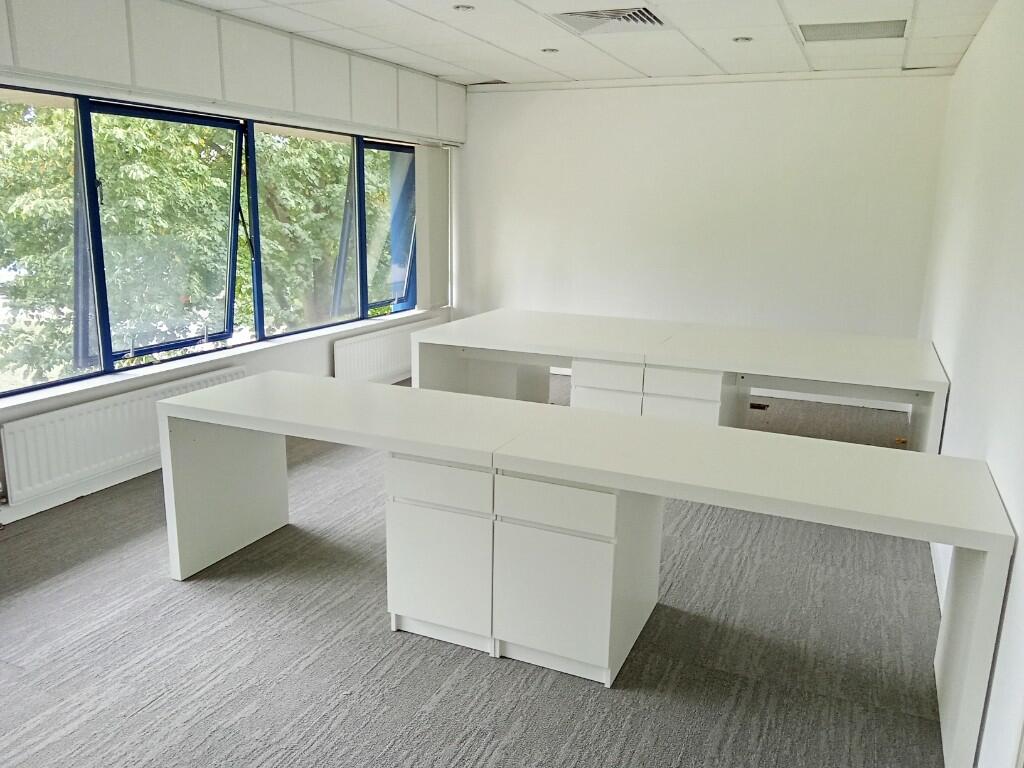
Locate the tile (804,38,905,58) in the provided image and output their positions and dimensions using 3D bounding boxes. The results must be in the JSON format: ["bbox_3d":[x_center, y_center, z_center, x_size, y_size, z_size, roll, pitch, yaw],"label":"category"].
[{"bbox_3d":[2.124,-2.082,5.133,0.600,0.020,0.600,6,13,22],"label":"tile"}]

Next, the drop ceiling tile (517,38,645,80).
[{"bbox_3d":[0.472,-2.271,5.822,0.599,0.020,1.696,7,14,23],"label":"drop ceiling tile"}]

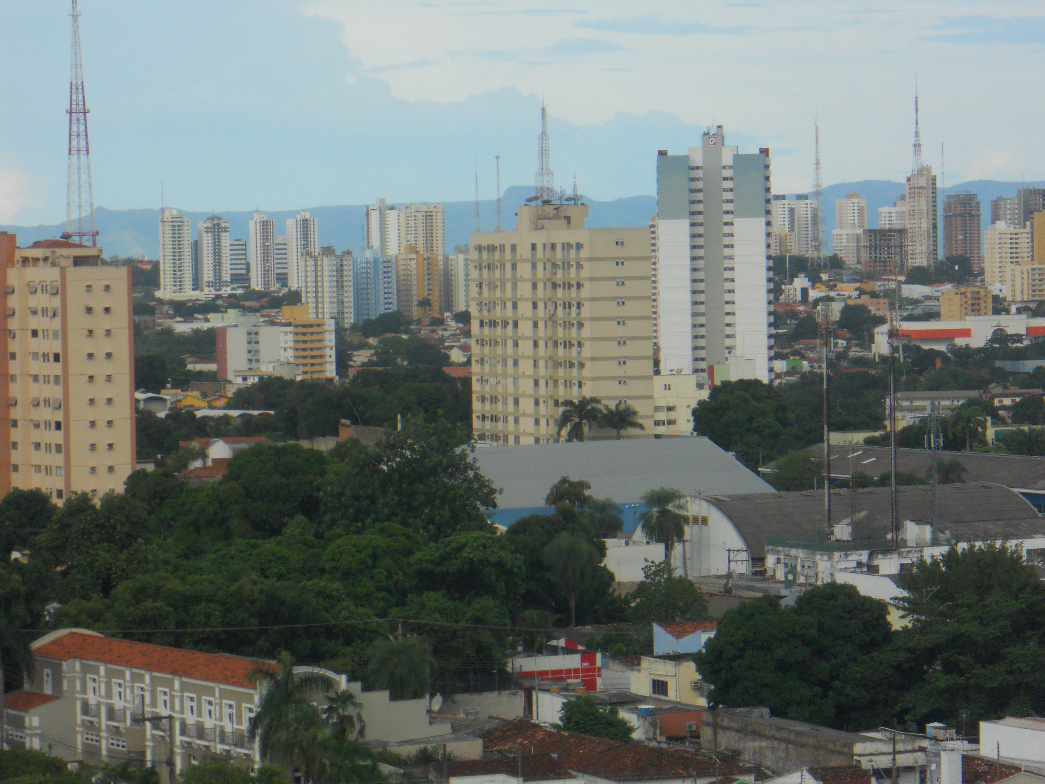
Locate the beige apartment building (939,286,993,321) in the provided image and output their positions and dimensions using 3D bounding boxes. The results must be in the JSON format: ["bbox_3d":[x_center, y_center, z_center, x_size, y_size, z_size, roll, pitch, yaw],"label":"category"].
[{"bbox_3d":[216.275,-42.081,2060.000,18.000,17.708,18.000,-2,2,-27],"label":"beige apartment building"}]

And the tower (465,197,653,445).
[{"bbox_3d":[5.600,-8.310,652.000,10.600,40.670,43.000,-2,2,-24],"label":"tower"}]

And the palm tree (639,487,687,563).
[{"bbox_3d":[13.830,14.150,415.000,4.700,9.620,4.700,-1,2,0],"label":"palm tree"}]

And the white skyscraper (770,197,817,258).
[{"bbox_3d":[233.793,-139.924,3640.000,38.000,56.954,18.000,-1,2,-10],"label":"white skyscraper"}]

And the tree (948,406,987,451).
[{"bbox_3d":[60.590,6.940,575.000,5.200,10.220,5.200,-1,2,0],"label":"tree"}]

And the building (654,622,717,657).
[{"bbox_3d":[13.120,20.050,324.960,4.800,4.290,4.300,-2,2,-25],"label":"building"}]

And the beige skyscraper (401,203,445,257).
[{"bbox_3d":[-82.821,-122.373,3500.000,33.000,68.285,20.000,-1,2,-12],"label":"beige skyscraper"}]

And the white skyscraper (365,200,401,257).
[{"bbox_3d":[-118.160,-125.830,3608.730,27.000,79.470,18.000,-1,2,9],"label":"white skyscraper"}]

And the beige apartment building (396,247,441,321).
[{"bbox_3d":[-57.858,-60.344,2340.000,15.500,41.586,18.000,-2,2,-38],"label":"beige apartment building"}]

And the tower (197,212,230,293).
[{"bbox_3d":[-257.754,-115.580,3530.000,22.500,65.461,18.000,-2,2,-24],"label":"tower"}]

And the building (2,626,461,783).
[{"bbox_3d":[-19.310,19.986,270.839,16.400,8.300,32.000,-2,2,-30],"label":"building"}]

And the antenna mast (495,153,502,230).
[{"bbox_3d":[-3.690,-29.980,640.000,0.800,12.000,0.800,-2,2,-26],"label":"antenna mast"}]

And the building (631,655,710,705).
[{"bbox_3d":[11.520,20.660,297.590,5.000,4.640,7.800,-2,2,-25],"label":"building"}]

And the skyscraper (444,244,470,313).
[{"bbox_3d":[-34.130,-63.790,2436.930,22.000,40.480,17.000,-2,2,-12],"label":"skyscraper"}]

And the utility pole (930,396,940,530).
[{"bbox_3d":[40.640,7.490,417.000,0.900,13.450,0.900,-1,2,0],"label":"utility pole"}]

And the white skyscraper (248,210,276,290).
[{"bbox_3d":[-215.951,-116.281,3510.000,16.500,64.412,17.000,-2,2,-24],"label":"white skyscraper"}]

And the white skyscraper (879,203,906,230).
[{"bbox_3d":[287.202,-119.420,3271.340,15.140,49.710,16.920,-3,3,-40],"label":"white skyscraper"}]

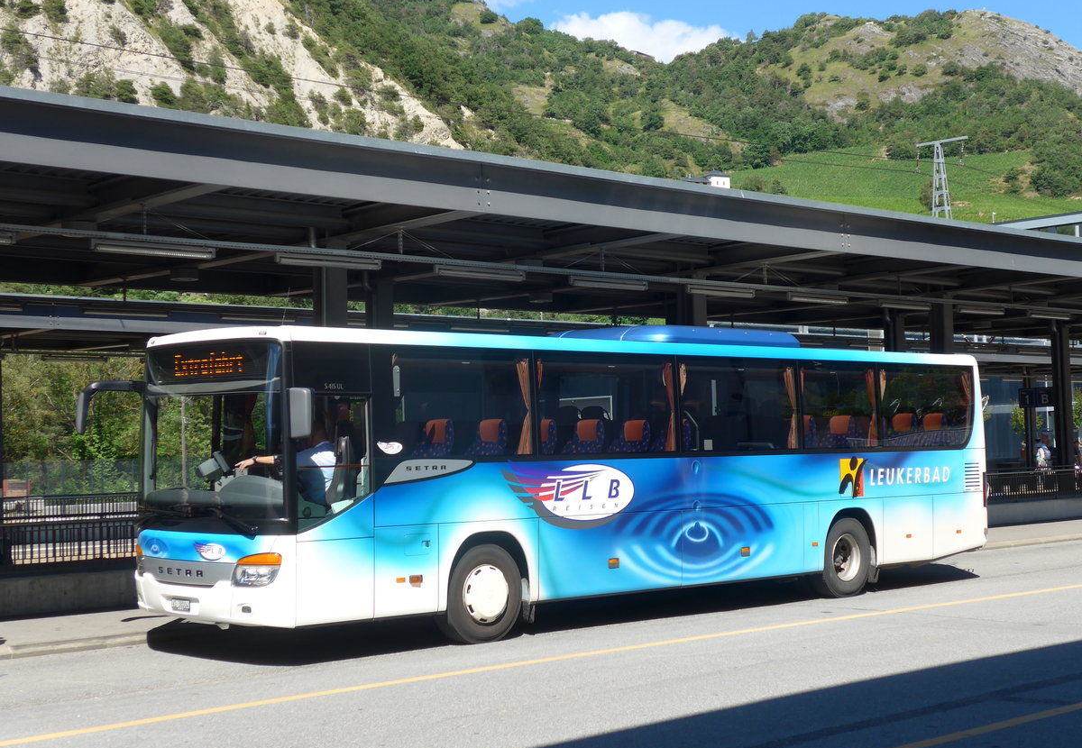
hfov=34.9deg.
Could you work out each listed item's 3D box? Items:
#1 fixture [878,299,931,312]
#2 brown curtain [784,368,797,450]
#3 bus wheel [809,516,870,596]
[{"bbox_3d":[6.355,-1.205,30.028,1.540,0.130,0.120,1,-3,-44],"label":"fixture"},{"bbox_3d":[3.013,0.398,20.777,0.157,0.998,0.090,1,-2,-44],"label":"brown curtain"},{"bbox_3d":[3.747,2.317,21.761,1.020,1.020,0.320,1,-3,-44],"label":"bus wheel"}]

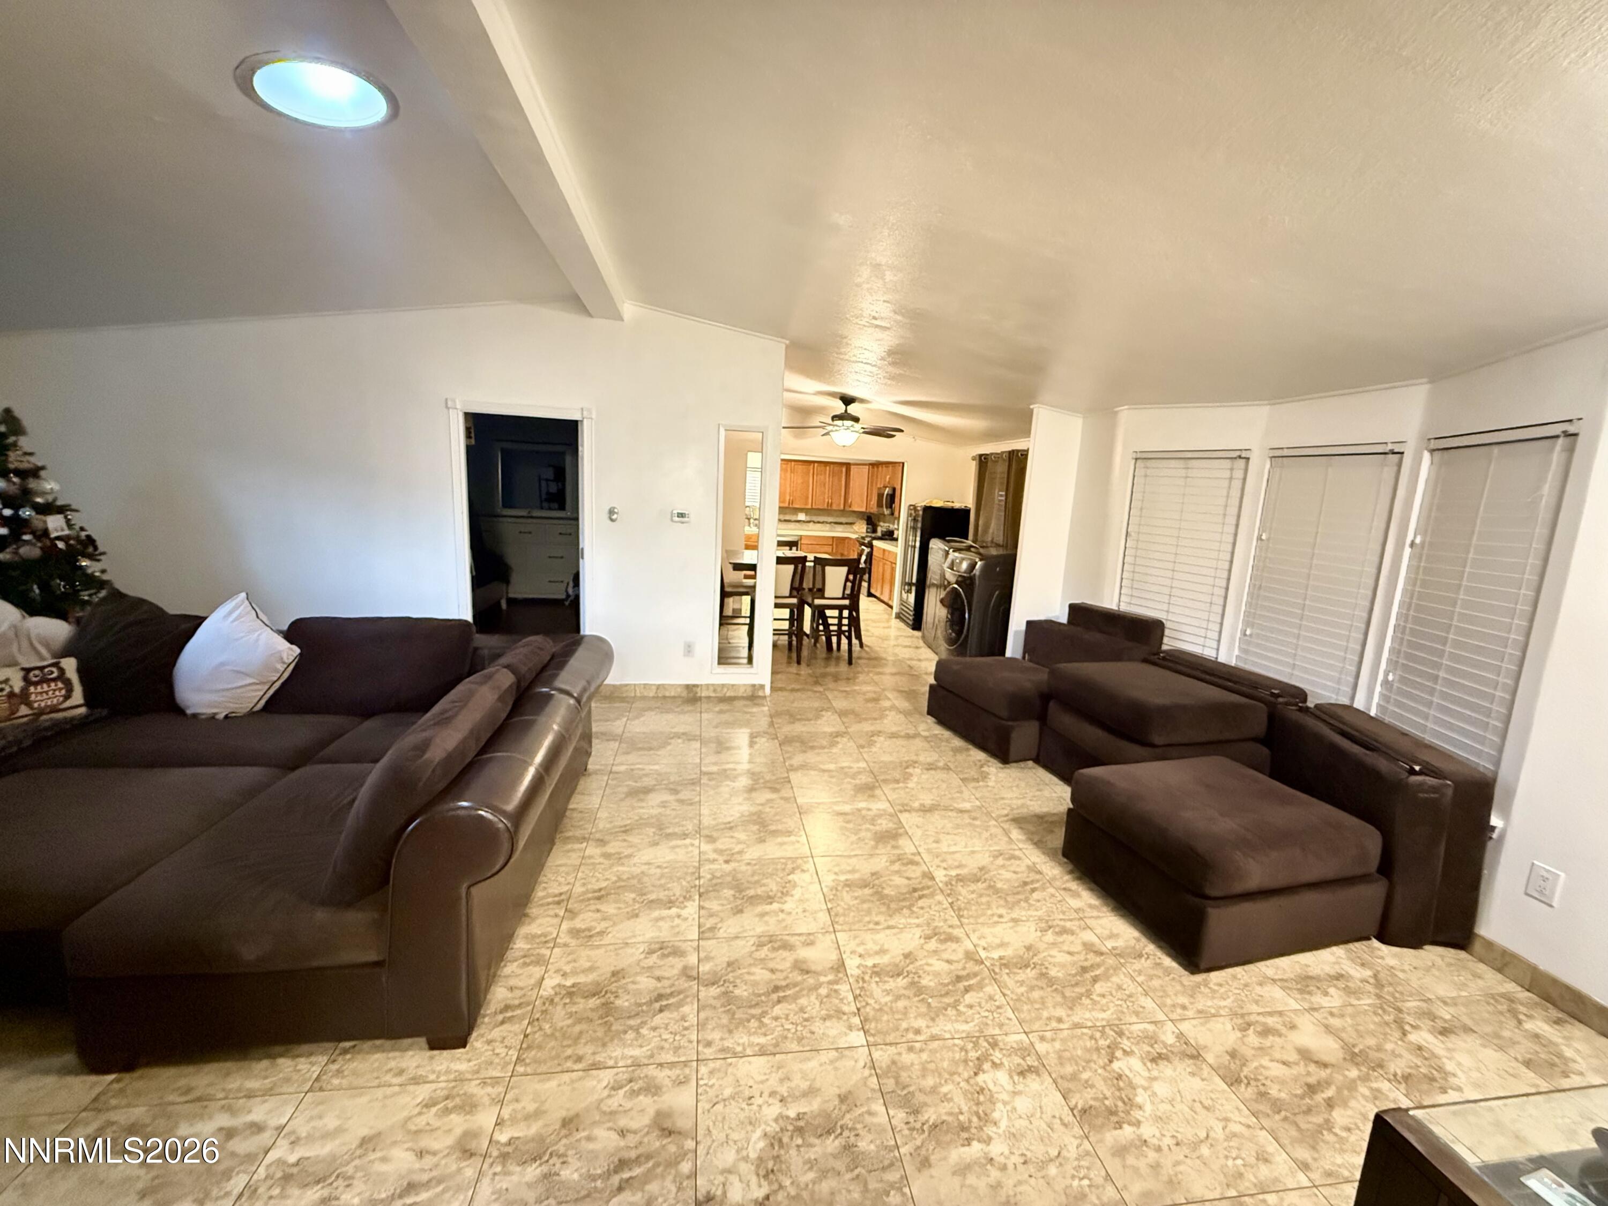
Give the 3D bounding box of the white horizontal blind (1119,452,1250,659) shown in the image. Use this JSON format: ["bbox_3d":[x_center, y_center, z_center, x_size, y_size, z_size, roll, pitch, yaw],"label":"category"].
[{"bbox_3d":[2.510,-0.285,4.453,0.060,1.460,0.755,-3,12,-33],"label":"white horizontal blind"}]

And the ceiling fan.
[{"bbox_3d":[0.420,-1.761,6.351,1.300,0.460,1.300,1,10,-9],"label":"ceiling fan"}]

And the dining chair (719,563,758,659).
[{"bbox_3d":[-0.754,-0.045,6.663,0.500,1.030,0.460,1,10,-9],"label":"dining chair"}]

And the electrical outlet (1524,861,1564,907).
[{"bbox_3d":[2.639,1.003,2.314,0.010,0.121,0.077,1,10,-9],"label":"electrical outlet"}]

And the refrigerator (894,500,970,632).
[{"bbox_3d":[1.658,-0.464,8.367,0.660,1.530,0.700,1,10,-9],"label":"refrigerator"}]

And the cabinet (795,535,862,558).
[{"bbox_3d":[0.363,-0.703,11.206,1.130,0.890,0.620,1,10,-9],"label":"cabinet"}]

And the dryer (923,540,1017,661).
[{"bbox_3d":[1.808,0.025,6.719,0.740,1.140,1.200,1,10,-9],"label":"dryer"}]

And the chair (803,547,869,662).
[{"bbox_3d":[0.252,0.053,6.402,0.460,1.030,0.510,1,10,-9],"label":"chair"}]

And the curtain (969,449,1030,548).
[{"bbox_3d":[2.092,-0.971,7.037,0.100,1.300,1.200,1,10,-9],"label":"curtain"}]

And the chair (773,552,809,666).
[{"bbox_3d":[-0.265,0.040,6.320,0.460,1.030,0.510,1,10,-9],"label":"chair"}]

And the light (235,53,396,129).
[{"bbox_3d":[-1.532,-1.607,2.075,0.425,0.050,0.425,-7,11,-7],"label":"light"}]

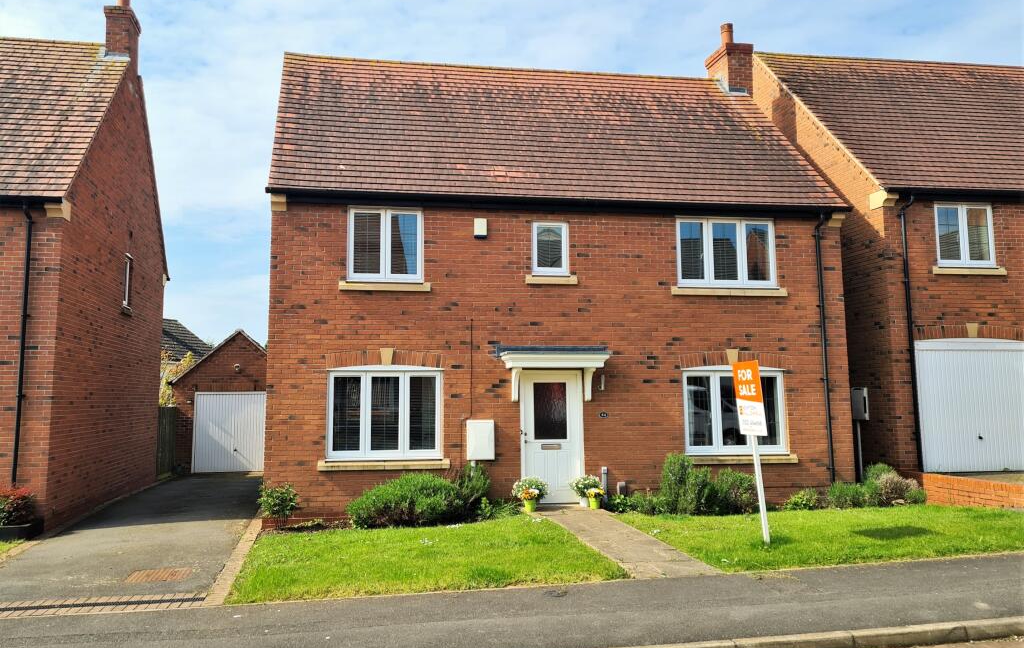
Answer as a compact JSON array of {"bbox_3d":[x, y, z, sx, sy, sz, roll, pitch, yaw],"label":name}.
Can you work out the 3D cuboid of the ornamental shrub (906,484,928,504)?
[{"bbox_3d":[6.586,2.772,12.535,0.350,0.320,0.350,1,-7,-8],"label":"ornamental shrub"}]

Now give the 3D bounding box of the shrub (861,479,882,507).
[{"bbox_3d":[5.757,2.693,12.326,0.370,0.440,0.370,1,-7,-8],"label":"shrub"}]

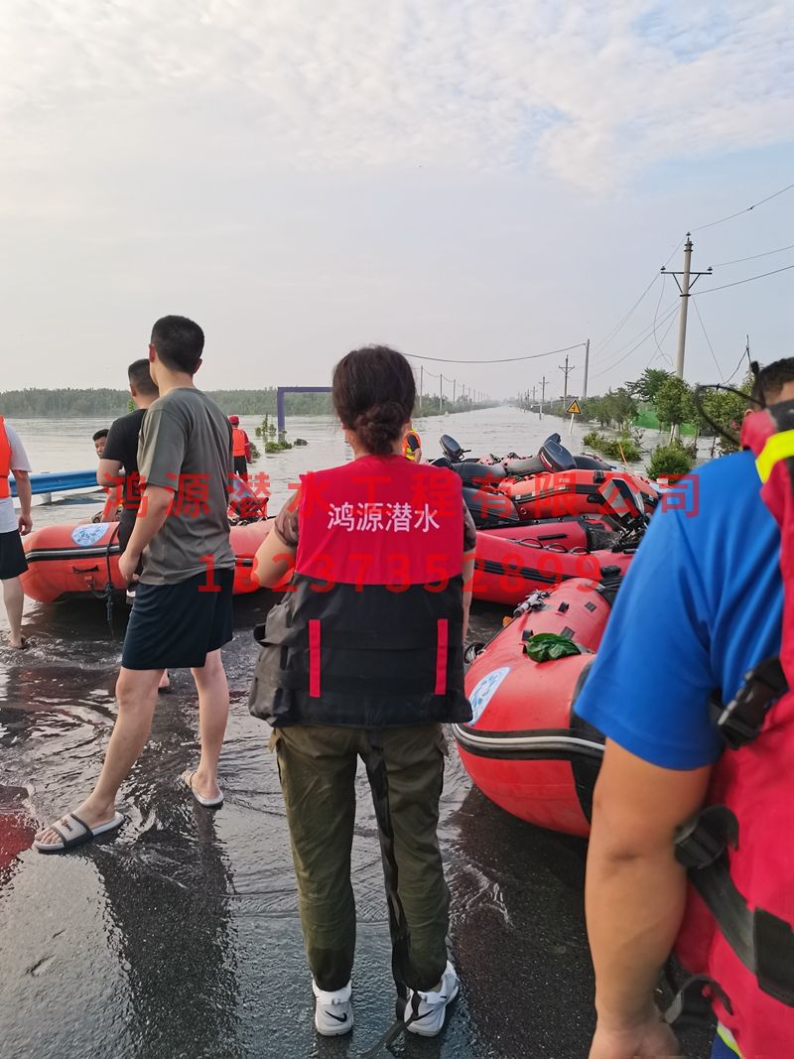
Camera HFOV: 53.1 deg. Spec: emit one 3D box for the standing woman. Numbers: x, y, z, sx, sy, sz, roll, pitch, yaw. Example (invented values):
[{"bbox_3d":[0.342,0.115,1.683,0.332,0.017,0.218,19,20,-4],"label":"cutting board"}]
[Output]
[{"bbox_3d":[-0.078,0.399,1.897,0.520,1.630,0.390,2,9,8],"label":"standing woman"}]

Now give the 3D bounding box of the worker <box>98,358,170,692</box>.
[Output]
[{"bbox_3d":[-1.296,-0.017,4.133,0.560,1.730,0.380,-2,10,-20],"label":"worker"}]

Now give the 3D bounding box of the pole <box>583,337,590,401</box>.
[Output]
[{"bbox_3d":[18.979,-14.889,79.638,0.290,8.181,0.290,1,9,0],"label":"pole"}]

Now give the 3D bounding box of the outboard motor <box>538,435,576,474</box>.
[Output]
[{"bbox_3d":[2.224,-0.800,11.601,0.380,1.050,0.600,-29,66,-29],"label":"outboard motor"}]

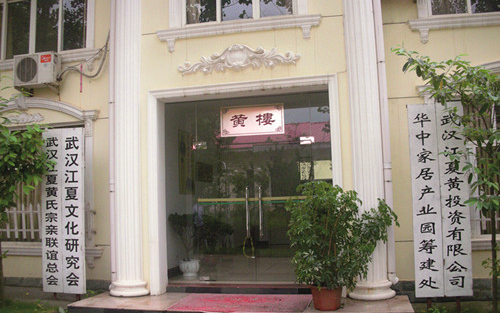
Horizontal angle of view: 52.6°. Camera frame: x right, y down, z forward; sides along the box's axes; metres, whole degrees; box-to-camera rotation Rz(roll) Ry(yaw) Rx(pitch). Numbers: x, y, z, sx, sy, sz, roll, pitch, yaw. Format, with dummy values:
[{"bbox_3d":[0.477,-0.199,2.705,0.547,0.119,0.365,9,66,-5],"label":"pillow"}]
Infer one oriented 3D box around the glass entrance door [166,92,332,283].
[{"bbox_3d":[-0.054,0.527,8.250,2.799,3.057,0.080,-3,-5,12],"label":"glass entrance door"}]

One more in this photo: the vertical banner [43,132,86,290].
[{"bbox_3d":[-3.146,0.913,8.558,0.801,2.772,0.050,-3,-5,12],"label":"vertical banner"}]

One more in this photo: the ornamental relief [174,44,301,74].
[{"bbox_3d":[-0.209,-1.606,8.147,2.022,0.438,0.080,-3,-5,12],"label":"ornamental relief"}]

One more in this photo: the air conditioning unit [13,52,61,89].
[{"bbox_3d":[-3.693,-1.485,8.781,0.766,0.569,0.290,-3,-5,12],"label":"air conditioning unit"}]

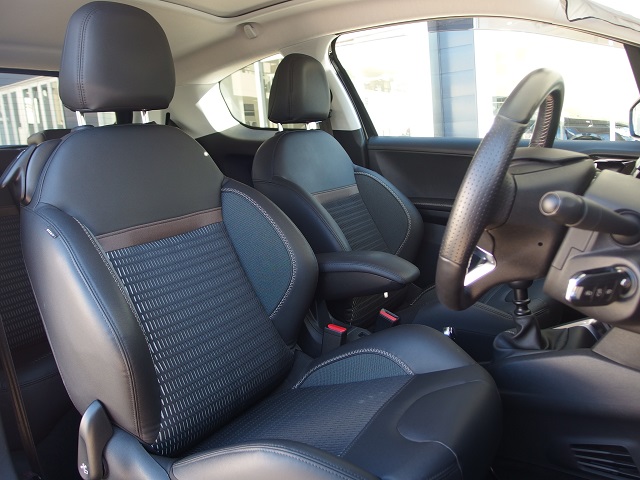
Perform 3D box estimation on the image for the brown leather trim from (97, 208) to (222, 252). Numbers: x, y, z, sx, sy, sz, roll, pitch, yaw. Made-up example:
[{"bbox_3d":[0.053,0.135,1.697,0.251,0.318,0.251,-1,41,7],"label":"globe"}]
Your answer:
[{"bbox_3d":[-0.285,-0.025,0.990,0.016,0.032,0.320,-37,-11,32],"label":"brown leather trim"}]

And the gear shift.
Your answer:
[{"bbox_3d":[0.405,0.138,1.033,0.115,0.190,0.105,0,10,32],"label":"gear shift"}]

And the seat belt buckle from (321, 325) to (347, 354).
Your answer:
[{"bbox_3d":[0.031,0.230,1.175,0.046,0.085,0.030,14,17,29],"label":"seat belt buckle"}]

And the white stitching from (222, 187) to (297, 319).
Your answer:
[{"bbox_3d":[-0.133,0.003,1.094,0.100,0.320,0.090,-37,-11,32],"label":"white stitching"}]

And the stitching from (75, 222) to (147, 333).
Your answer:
[{"bbox_3d":[-0.340,0.056,0.835,0.060,0.250,0.045,-37,-11,32],"label":"stitching"}]

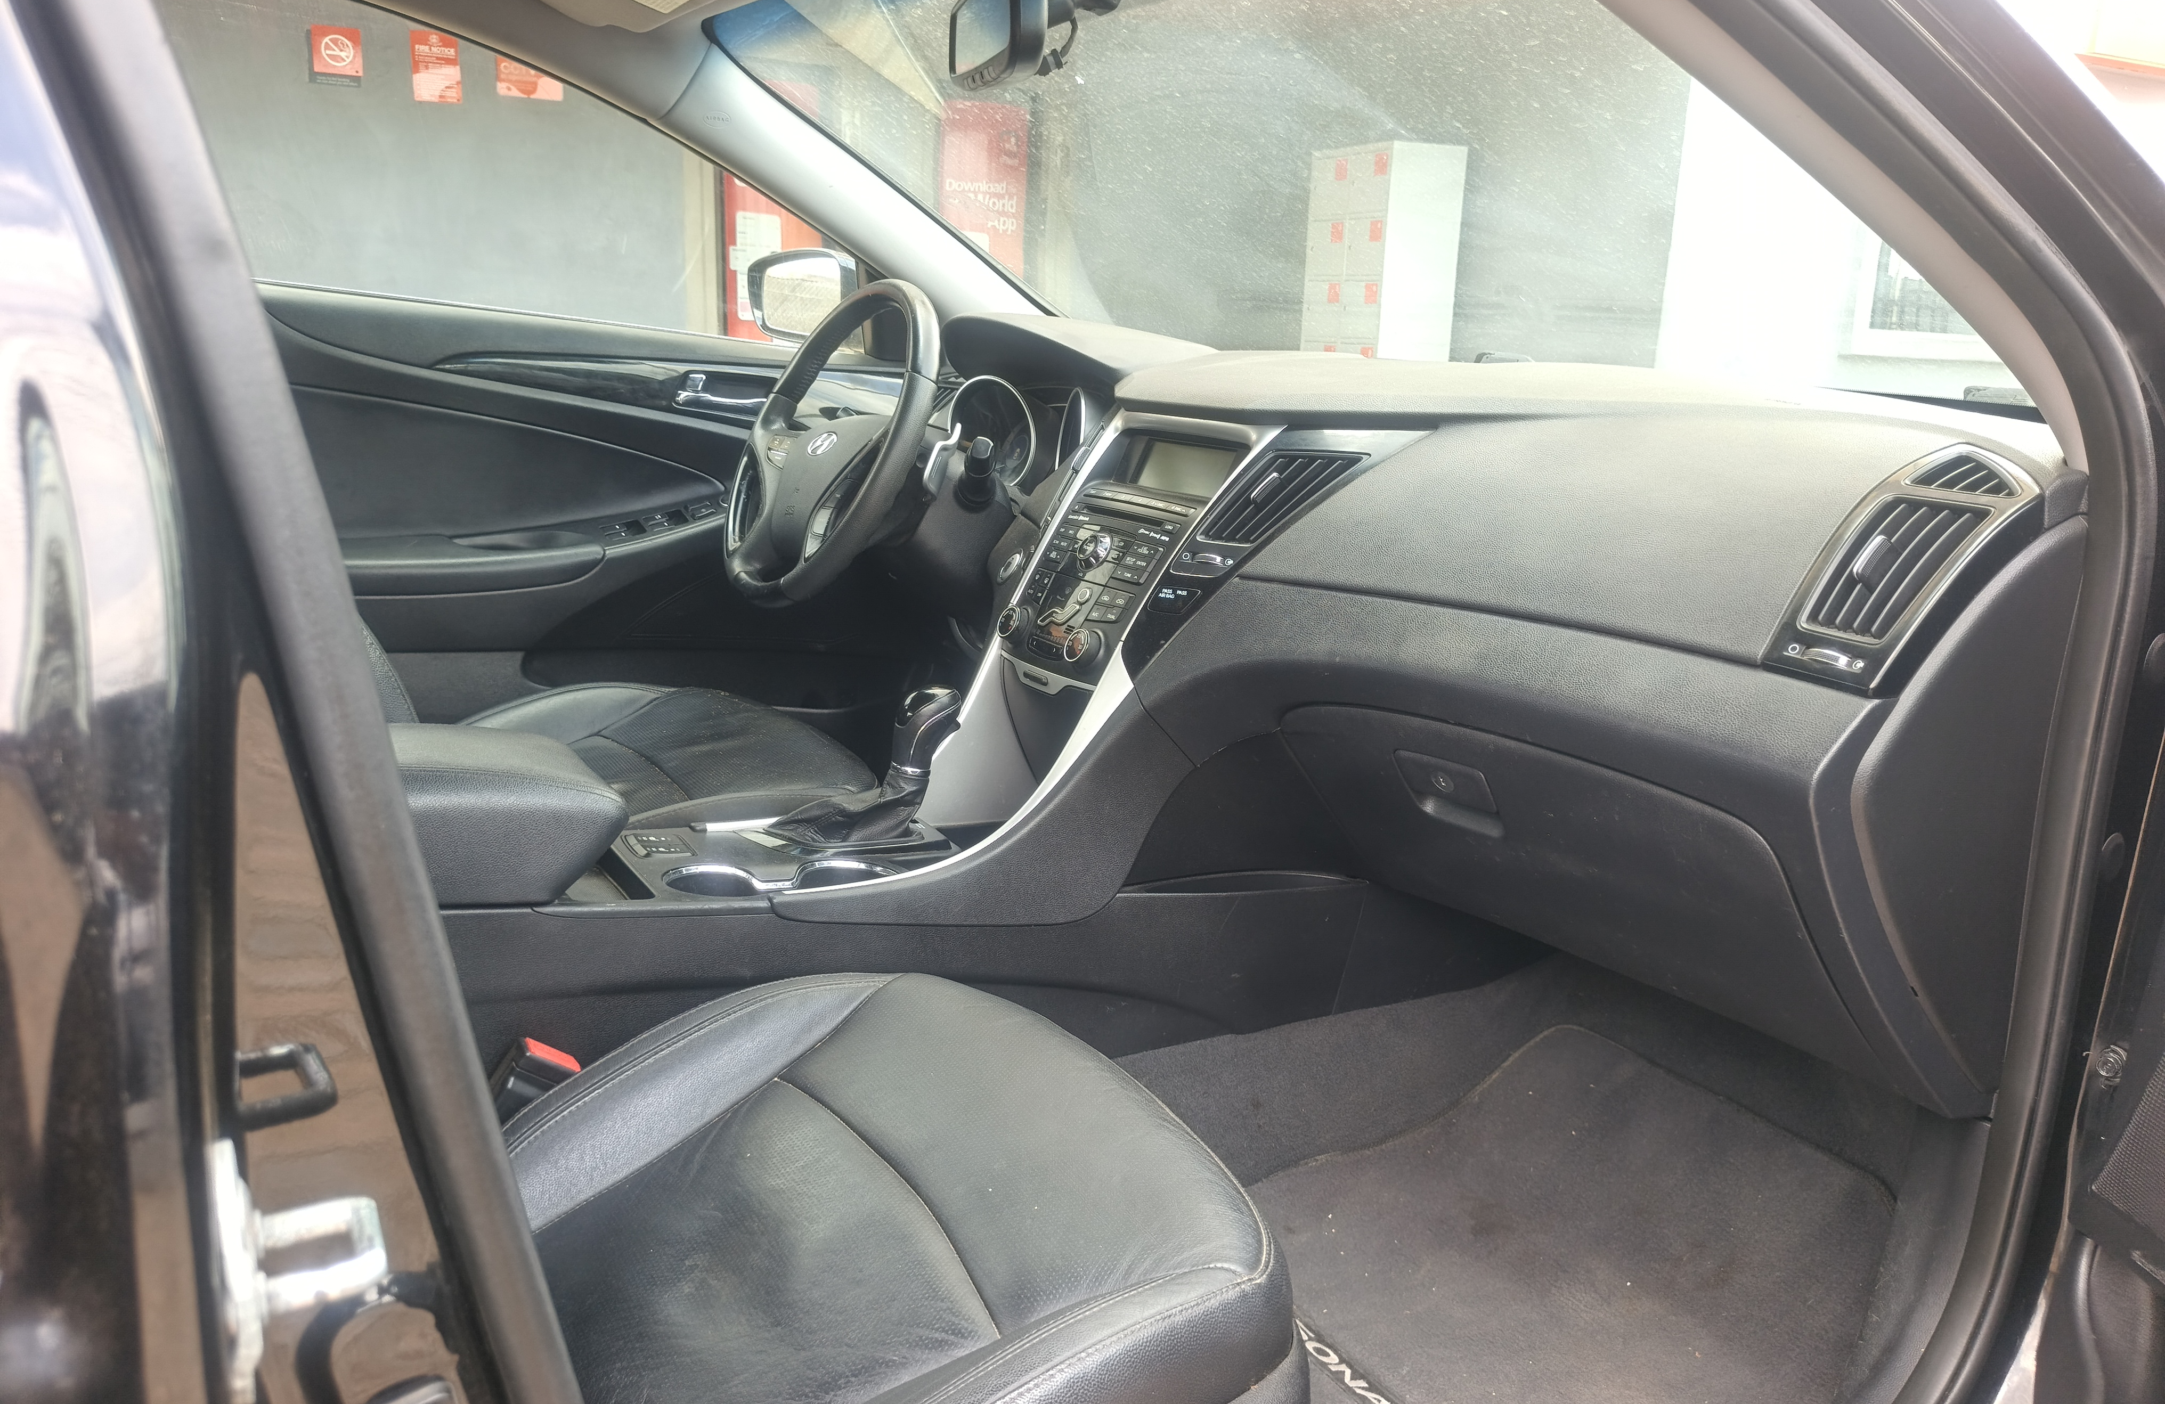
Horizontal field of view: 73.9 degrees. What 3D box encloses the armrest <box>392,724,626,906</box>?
[{"bbox_3d":[-0.488,0.078,1.022,0.300,0.110,0.180,0,12,-32],"label":"armrest"}]

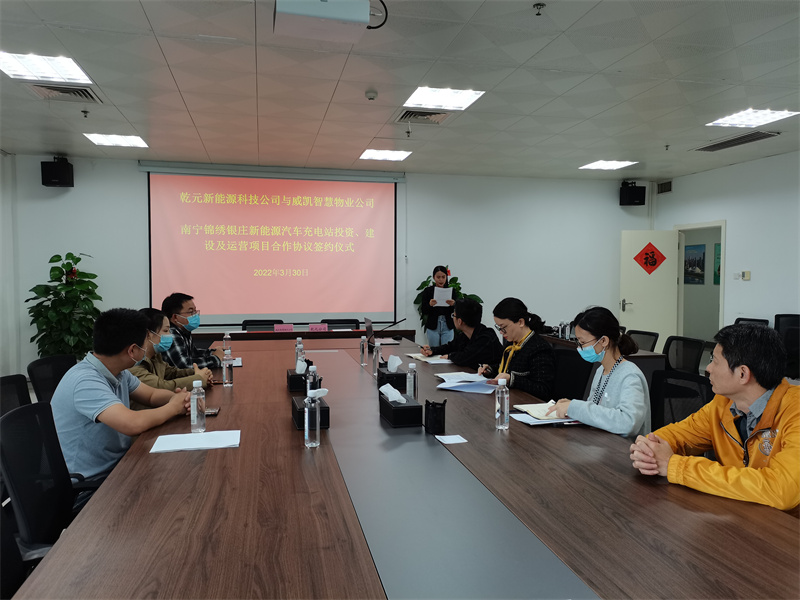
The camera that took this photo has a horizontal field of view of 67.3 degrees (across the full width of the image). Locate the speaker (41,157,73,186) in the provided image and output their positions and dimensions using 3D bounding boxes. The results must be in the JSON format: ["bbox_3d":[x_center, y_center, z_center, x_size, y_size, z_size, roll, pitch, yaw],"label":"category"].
[{"bbox_3d":[-4.151,-1.516,7.286,0.280,0.275,0.240,0,2,-13],"label":"speaker"}]

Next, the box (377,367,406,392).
[{"bbox_3d":[-0.048,0.429,3.332,0.118,0.084,0.240,0,2,-13],"label":"box"}]

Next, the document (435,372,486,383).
[{"bbox_3d":[0.364,0.468,3.660,0.265,0.020,0.240,0,3,-13],"label":"document"}]

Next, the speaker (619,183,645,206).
[{"bbox_3d":[3.499,-1.588,9.044,0.340,0.300,0.260,0,10,-7],"label":"speaker"}]

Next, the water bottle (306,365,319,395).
[{"bbox_3d":[-0.392,0.397,2.693,0.053,0.198,0.053,0,2,-13],"label":"water bottle"}]

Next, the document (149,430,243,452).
[{"bbox_3d":[-0.763,0.531,2.274,0.303,0.008,0.225,0,3,-13],"label":"document"}]

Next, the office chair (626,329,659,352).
[{"bbox_3d":[1.983,0.724,5.367,0.580,0.880,0.580,0,2,-13],"label":"office chair"}]

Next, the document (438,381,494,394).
[{"bbox_3d":[0.365,0.472,3.266,0.285,0.035,0.205,2,3,28],"label":"document"}]

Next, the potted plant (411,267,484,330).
[{"bbox_3d":[0.675,0.284,8.202,0.950,1.500,0.880,0,2,-13],"label":"potted plant"}]

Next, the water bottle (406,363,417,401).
[{"bbox_3d":[0.064,0.422,3.030,0.058,0.213,0.058,0,3,-13],"label":"water bottle"}]

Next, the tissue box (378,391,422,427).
[{"bbox_3d":[-0.001,0.475,2.612,0.123,0.094,0.245,0,3,-13],"label":"tissue box"}]

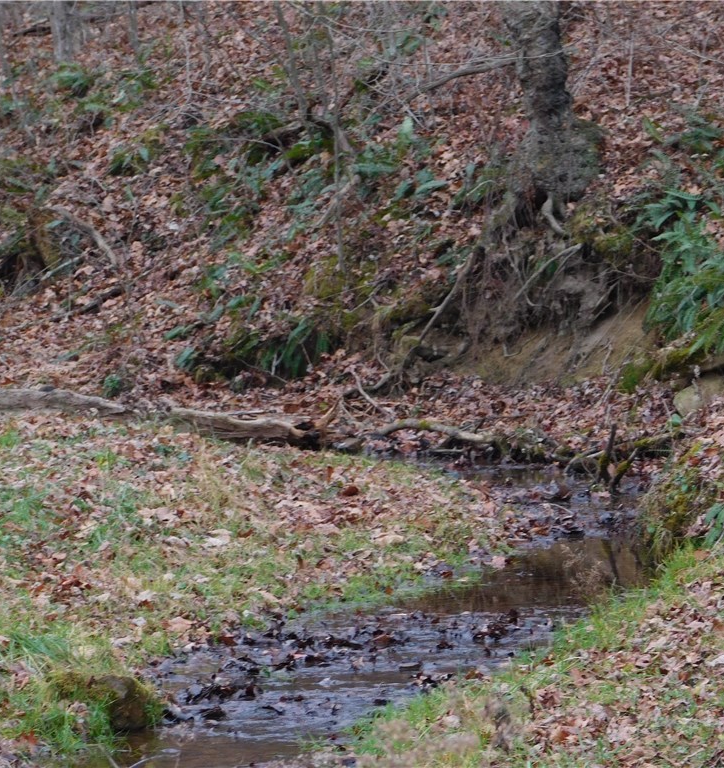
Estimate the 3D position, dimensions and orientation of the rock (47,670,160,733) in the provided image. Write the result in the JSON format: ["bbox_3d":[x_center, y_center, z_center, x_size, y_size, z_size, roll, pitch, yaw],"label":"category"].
[{"bbox_3d":[-1.352,1.660,26.300,0.580,0.320,0.450,0,6,0],"label":"rock"}]

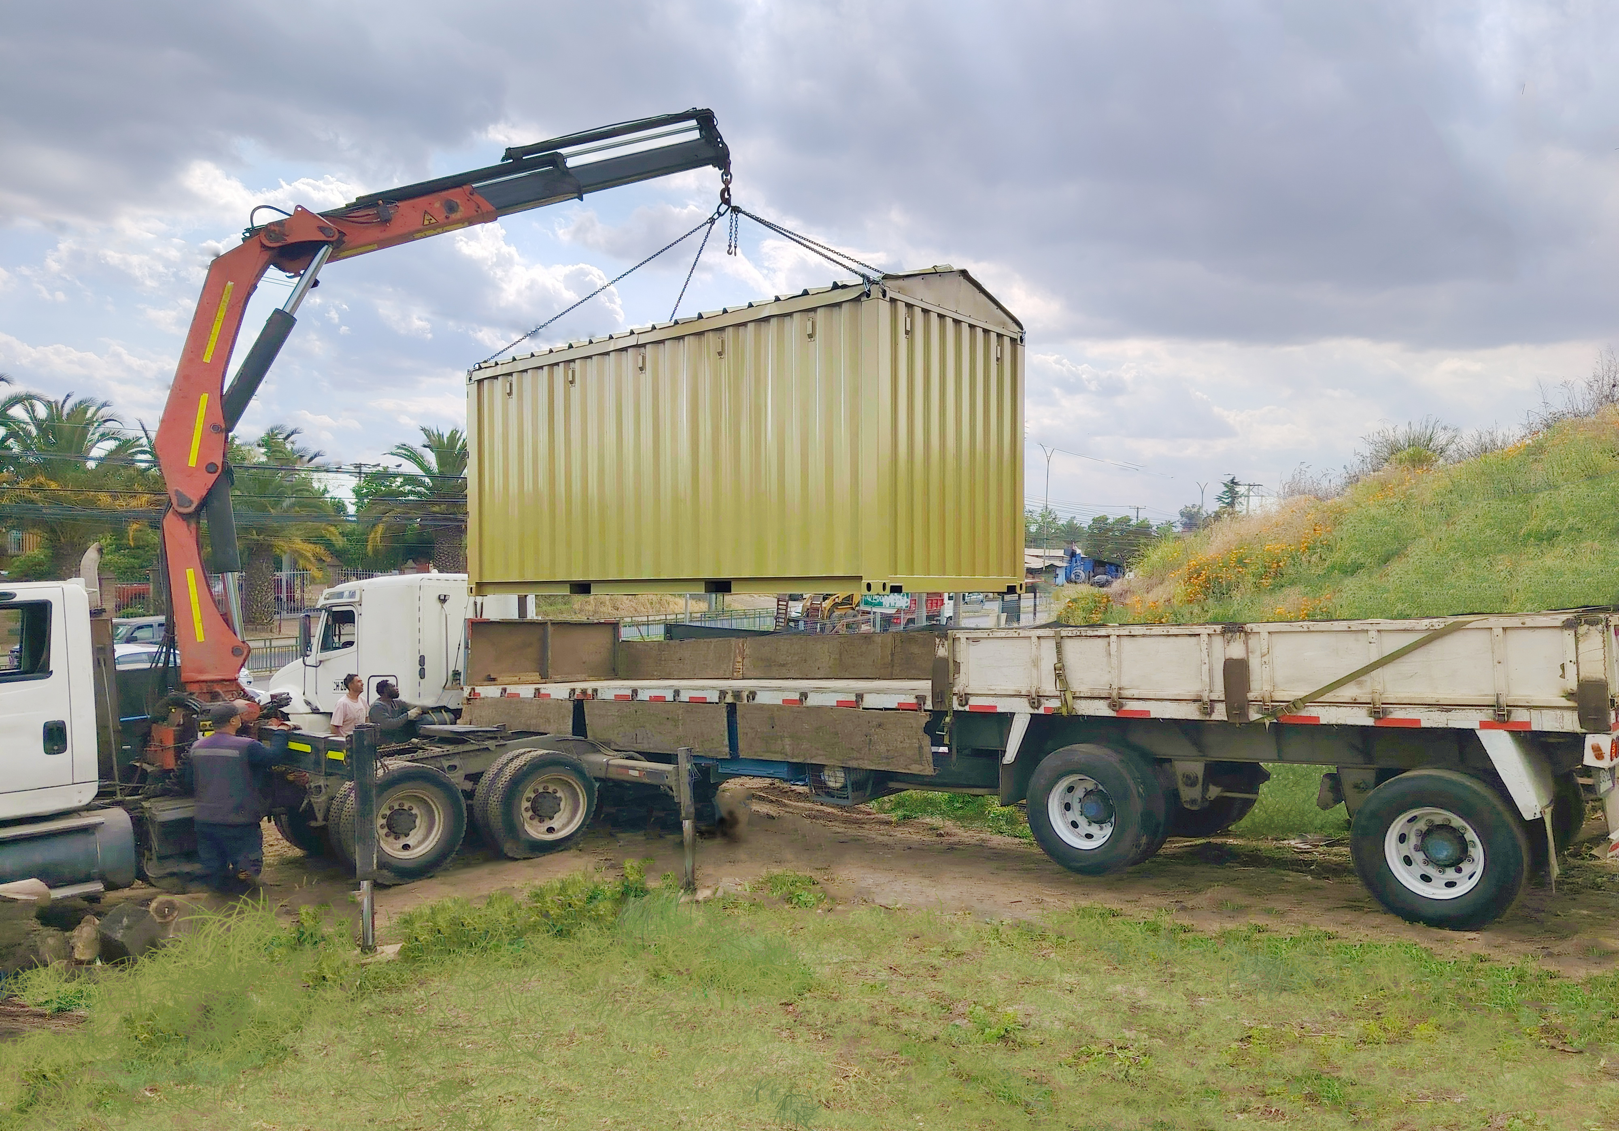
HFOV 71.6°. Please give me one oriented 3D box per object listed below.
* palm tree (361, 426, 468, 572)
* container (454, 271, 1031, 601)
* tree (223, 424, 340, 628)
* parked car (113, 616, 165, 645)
[{"bbox_3d":[-15.600,-1.800,49.000,6.900,8.500,6.900,0,-1,0],"label":"palm tree"},{"bbox_3d":[-0.938,-1.180,12.220,6.100,2.980,2.460,-1,-2,40],"label":"container"},{"bbox_3d":[-22.200,-1.600,46.000,5.900,8.200,5.900,0,-1,0],"label":"tree"},{"bbox_3d":[-18.100,2.280,30.000,1.830,1.760,4.650,0,-1,12],"label":"parked car"}]

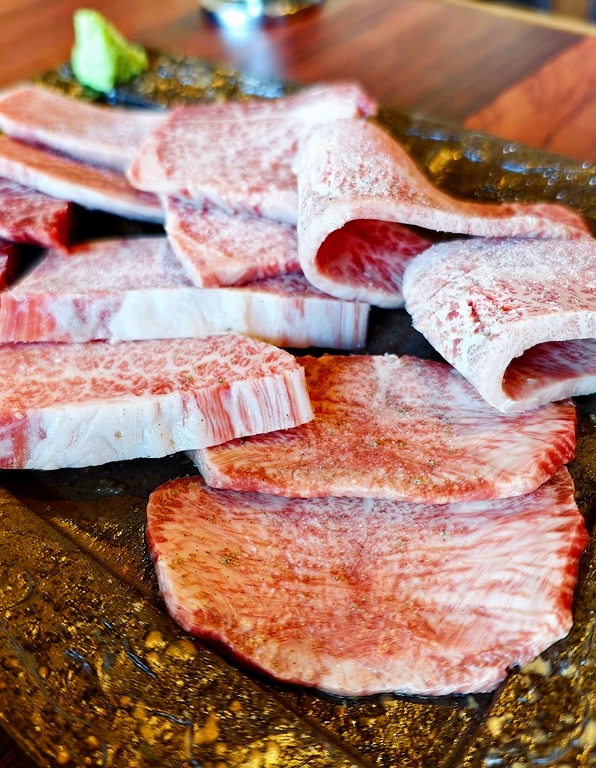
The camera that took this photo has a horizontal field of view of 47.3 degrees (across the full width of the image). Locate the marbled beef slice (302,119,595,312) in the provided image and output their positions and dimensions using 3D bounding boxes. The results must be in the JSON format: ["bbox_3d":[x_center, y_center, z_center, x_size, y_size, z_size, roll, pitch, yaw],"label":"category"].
[{"bbox_3d":[0.047,-0.052,0.209,0.095,0.044,0.039,-6,48,-10],"label":"marbled beef slice"}]

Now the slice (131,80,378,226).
[{"bbox_3d":[-0.014,-0.077,0.233,0.083,0.025,0.076,4,48,7],"label":"slice"}]

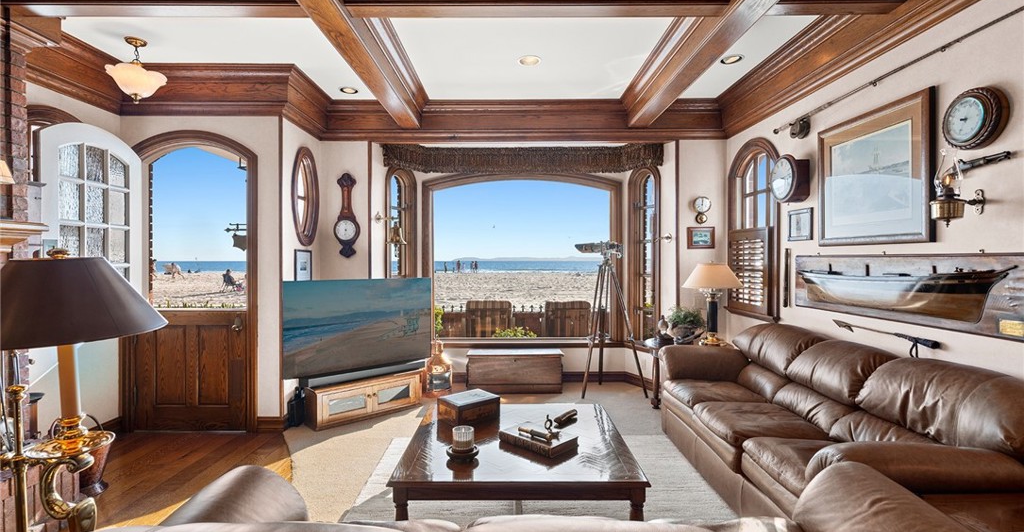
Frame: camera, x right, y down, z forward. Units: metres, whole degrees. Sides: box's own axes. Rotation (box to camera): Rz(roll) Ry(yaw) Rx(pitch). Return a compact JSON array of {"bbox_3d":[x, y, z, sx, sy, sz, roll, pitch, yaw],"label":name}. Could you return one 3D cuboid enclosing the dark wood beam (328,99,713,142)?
[{"bbox_3d":[0.128,-1.422,4.714,4.053,0.332,0.220,0,1,0],"label":"dark wood beam"}]

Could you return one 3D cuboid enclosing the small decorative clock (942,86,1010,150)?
[{"bbox_3d":[2.127,-0.676,2.234,0.065,0.280,0.280,0,1,0],"label":"small decorative clock"}]

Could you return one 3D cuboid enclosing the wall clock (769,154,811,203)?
[{"bbox_3d":[2.100,-0.664,3.666,0.118,0.354,0.348,0,1,0],"label":"wall clock"}]

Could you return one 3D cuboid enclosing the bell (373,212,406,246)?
[{"bbox_3d":[-1.209,-0.368,4.836,0.348,0.348,0.204,0,1,25],"label":"bell"}]

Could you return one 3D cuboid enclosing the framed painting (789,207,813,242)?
[{"bbox_3d":[2.154,-0.296,3.623,0.022,0.235,0.275,0,1,0],"label":"framed painting"}]

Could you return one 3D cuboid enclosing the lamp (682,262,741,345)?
[{"bbox_3d":[1.831,0.349,4.402,0.524,0.771,0.524,0,1,0],"label":"lamp"}]

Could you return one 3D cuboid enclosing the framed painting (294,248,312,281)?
[{"bbox_3d":[-1.907,0.029,4.427,0.022,0.370,0.330,0,1,0],"label":"framed painting"}]

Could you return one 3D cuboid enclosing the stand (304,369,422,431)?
[{"bbox_3d":[-1.362,1.196,4.473,0.300,0.325,1.050,1,1,44],"label":"stand"}]

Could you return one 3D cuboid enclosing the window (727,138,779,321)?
[{"bbox_3d":[2.158,-0.339,4.364,0.130,1.574,0.924,0,1,0],"label":"window"}]

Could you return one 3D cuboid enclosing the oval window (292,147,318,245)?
[{"bbox_3d":[-1.882,-0.640,4.430,0.070,0.910,0.490,0,1,0],"label":"oval window"}]

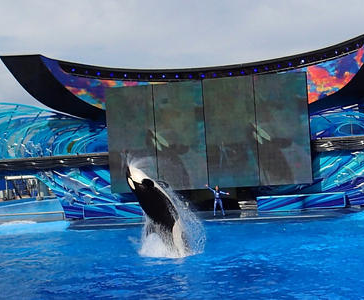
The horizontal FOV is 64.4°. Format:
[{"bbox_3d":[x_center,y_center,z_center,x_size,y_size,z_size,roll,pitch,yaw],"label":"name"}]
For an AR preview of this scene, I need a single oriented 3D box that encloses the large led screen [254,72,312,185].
[{"bbox_3d":[6.190,-1.268,17.839,3.089,6.750,0.400,-4,0,5],"label":"large led screen"}]

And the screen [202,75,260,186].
[{"bbox_3d":[3.077,-1.077,18.096,3.089,6.750,0.400,-4,0,5],"label":"screen"}]

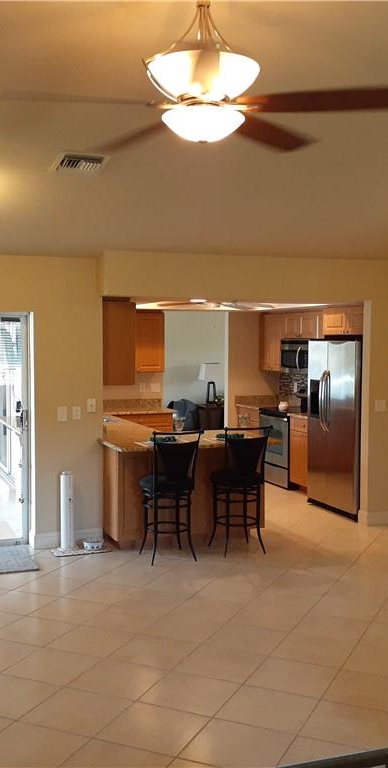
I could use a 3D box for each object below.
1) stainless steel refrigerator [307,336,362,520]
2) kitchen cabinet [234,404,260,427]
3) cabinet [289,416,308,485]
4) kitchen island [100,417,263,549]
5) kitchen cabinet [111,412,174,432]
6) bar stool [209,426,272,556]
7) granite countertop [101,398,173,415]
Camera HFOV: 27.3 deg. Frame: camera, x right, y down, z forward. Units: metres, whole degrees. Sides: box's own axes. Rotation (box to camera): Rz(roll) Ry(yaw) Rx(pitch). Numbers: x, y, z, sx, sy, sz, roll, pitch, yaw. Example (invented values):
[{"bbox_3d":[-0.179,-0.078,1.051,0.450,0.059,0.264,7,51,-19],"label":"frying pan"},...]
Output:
[{"bbox_3d":[1.714,0.440,8.193,0.780,1.765,0.930,-1,3,-21],"label":"stainless steel refrigerator"},{"bbox_3d":[1.019,0.748,10.619,0.610,0.876,0.620,-1,3,-21],"label":"kitchen cabinet"},{"bbox_3d":[1.566,0.826,9.251,0.600,0.876,0.770,-1,3,-21],"label":"cabinet"},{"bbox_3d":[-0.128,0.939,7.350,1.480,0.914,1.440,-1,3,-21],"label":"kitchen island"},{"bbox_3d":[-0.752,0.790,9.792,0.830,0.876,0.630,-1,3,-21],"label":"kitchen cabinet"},{"bbox_3d":[0.368,0.873,6.715,0.440,1.060,0.460,-1,3,-21],"label":"bar stool"},{"bbox_3d":[-0.749,0.283,9.759,0.870,0.140,0.680,-1,3,-21],"label":"granite countertop"}]

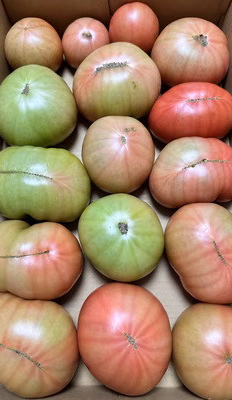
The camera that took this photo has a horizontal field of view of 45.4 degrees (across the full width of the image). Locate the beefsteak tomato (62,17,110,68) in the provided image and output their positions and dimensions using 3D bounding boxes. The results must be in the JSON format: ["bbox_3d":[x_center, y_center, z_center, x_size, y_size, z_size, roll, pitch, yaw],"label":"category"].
[{"bbox_3d":[-0.039,-0.208,0.371,0.064,0.057,0.064,0,76,0],"label":"beefsteak tomato"}]

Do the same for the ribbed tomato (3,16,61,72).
[{"bbox_3d":[-0.104,-0.197,0.355,0.072,0.058,0.068,0,76,1],"label":"ribbed tomato"}]

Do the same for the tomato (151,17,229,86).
[{"bbox_3d":[0.092,-0.182,0.344,0.095,0.064,0.087,0,76,1],"label":"tomato"}]

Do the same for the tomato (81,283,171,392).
[{"bbox_3d":[0.009,0.134,0.277,0.088,0.072,0.103,-27,77,-7],"label":"tomato"}]

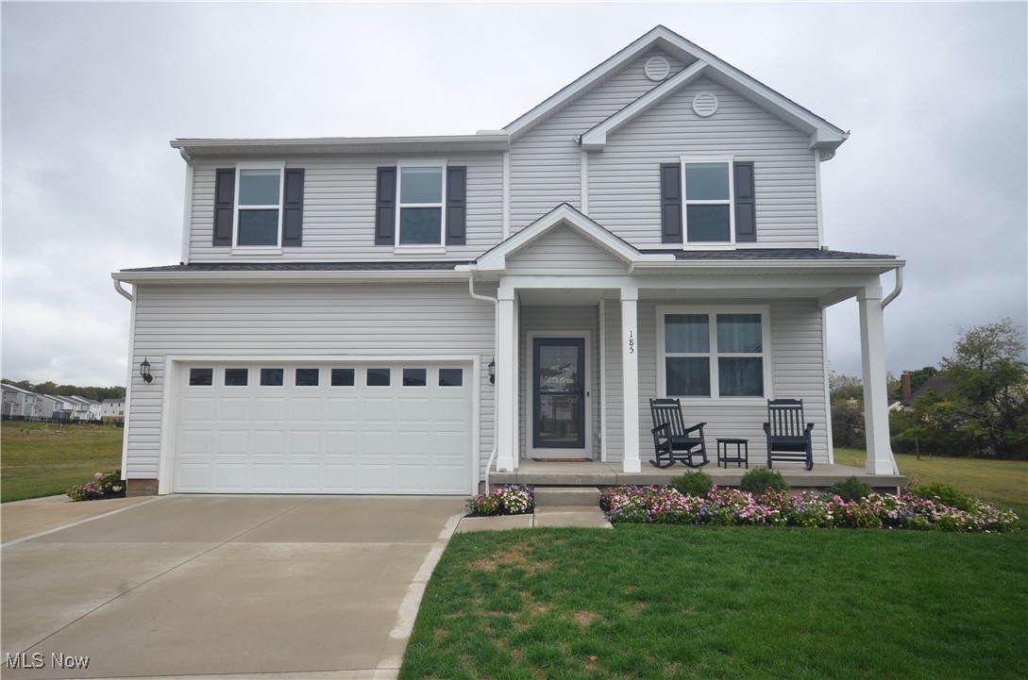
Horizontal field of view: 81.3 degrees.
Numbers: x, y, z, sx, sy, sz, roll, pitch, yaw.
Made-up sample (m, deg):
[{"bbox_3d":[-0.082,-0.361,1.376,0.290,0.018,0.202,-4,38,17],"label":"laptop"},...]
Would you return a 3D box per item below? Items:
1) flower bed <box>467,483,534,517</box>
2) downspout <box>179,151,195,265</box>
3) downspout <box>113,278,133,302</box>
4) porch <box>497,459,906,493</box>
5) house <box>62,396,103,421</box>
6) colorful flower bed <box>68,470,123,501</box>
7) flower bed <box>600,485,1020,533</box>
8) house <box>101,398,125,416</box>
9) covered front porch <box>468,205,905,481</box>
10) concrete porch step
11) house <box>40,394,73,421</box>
[{"bbox_3d":[-0.177,2.233,8.421,0.950,0.290,1.150,0,-5,3],"label":"flower bed"},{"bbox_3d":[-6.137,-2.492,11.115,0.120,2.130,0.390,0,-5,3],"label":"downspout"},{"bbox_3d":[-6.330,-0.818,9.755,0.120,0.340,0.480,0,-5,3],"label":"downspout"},{"bbox_3d":[2.726,2.204,9.777,6.100,0.220,1.880,0,-5,3],"label":"porch"},{"bbox_3d":[-137.577,21.880,190.000,11.500,8.000,11.500,2,-6,-17],"label":"house"},{"bbox_3d":[-6.640,2.329,9.855,0.780,0.430,1.300,0,-5,3],"label":"colorful flower bed"},{"bbox_3d":[3.860,2.215,8.052,5.170,0.320,1.500,0,-5,3],"label":"flower bed"},{"bbox_3d":[-147.440,25.215,222.000,12.000,7.400,10.500,4,-6,-33],"label":"house"},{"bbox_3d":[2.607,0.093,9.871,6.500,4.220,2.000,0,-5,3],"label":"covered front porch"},{"bbox_3d":[0.763,2.265,8.649,0.915,0.195,0.540,0,-5,3],"label":"concrete porch step"},{"bbox_3d":[-132.141,19.536,172.000,11.500,8.000,11.500,2,-6,-17],"label":"house"}]

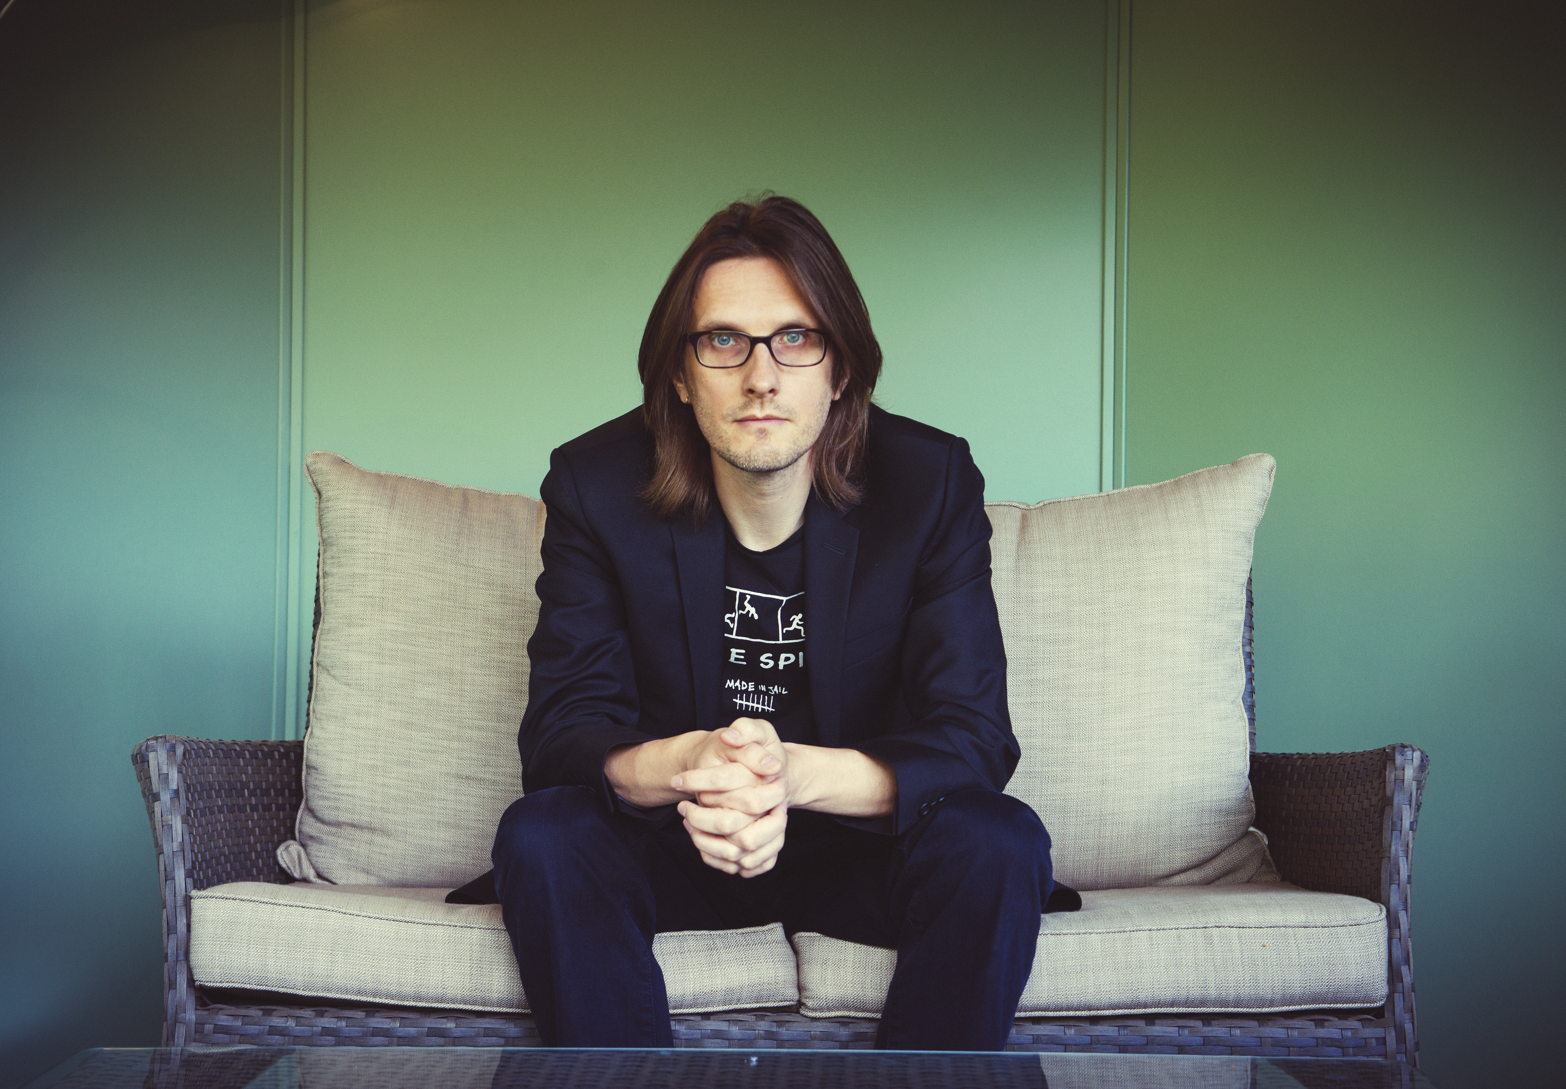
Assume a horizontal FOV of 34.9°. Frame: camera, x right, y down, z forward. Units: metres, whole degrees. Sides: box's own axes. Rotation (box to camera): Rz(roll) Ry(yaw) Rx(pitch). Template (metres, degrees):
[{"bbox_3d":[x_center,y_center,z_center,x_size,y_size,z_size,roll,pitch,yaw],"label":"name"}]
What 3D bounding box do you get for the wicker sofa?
[{"bbox_3d":[-0.004,0.350,2.880,1.310,0.910,0.770,0,-1,0],"label":"wicker sofa"}]

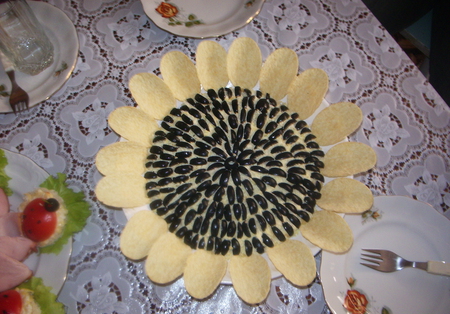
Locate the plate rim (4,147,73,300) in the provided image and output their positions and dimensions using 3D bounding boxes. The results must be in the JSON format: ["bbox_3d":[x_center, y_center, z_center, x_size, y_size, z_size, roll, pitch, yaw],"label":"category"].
[{"bbox_3d":[-0.300,0.112,0.524,0.255,0.022,0.255,0,69,0],"label":"plate rim"}]

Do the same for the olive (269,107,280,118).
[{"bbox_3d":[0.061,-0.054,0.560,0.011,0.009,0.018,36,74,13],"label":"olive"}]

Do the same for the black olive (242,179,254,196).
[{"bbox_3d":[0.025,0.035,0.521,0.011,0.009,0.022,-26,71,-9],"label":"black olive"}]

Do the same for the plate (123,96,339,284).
[{"bbox_3d":[0.012,0.009,0.560,0.282,0.024,0.282,0,69,0],"label":"plate"}]

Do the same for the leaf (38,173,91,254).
[{"bbox_3d":[-0.186,0.063,0.521,0.065,0.024,0.096,0,69,0],"label":"leaf"}]

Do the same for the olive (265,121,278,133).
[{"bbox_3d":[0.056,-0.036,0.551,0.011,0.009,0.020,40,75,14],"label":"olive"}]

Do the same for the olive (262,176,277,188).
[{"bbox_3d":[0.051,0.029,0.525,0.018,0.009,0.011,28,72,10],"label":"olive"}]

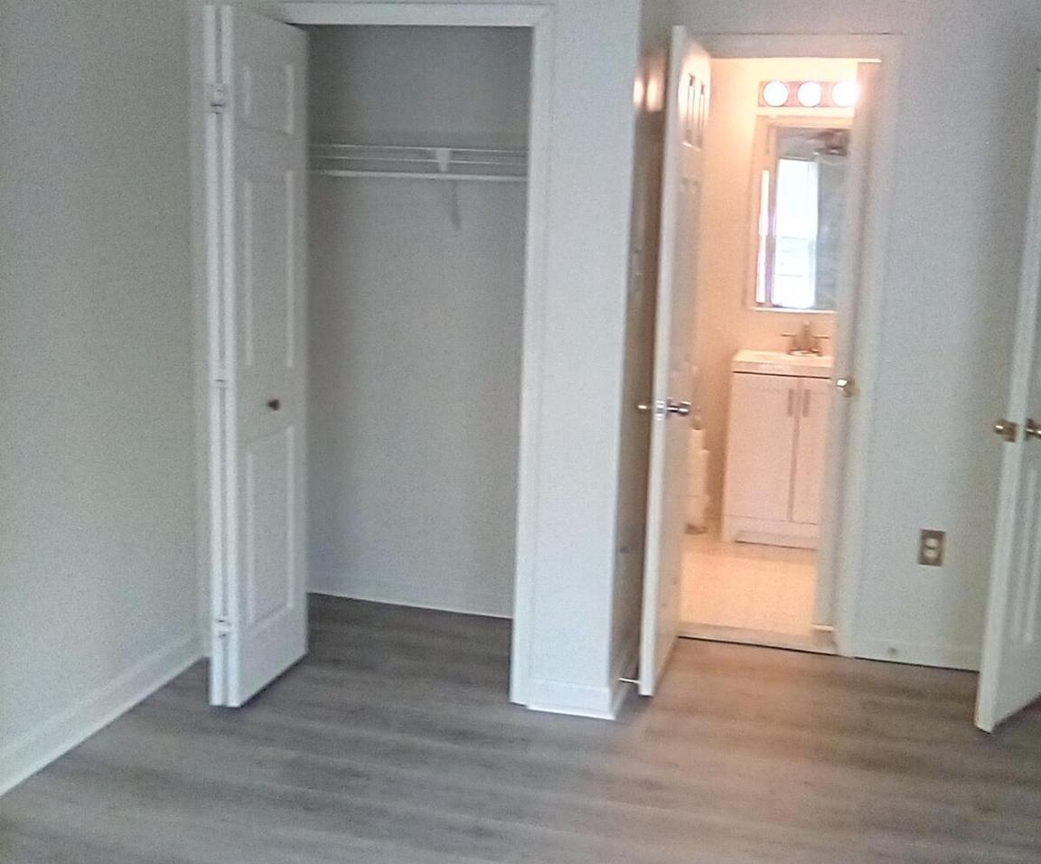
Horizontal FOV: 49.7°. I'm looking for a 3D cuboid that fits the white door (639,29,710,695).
[{"bbox_3d":[0.508,-0.209,3.664,0.042,2.030,0.572,4,9,16],"label":"white door"}]

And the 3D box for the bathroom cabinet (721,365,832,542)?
[{"bbox_3d":[1.329,0.106,5.487,0.620,0.816,0.450,4,9,11],"label":"bathroom cabinet"}]

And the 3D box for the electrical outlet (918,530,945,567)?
[{"bbox_3d":[1.419,0.400,3.873,0.077,0.120,0.012,4,9,11],"label":"electrical outlet"}]

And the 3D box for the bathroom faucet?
[{"bbox_3d":[1.393,-0.459,5.496,0.215,0.155,0.130,4,9,11],"label":"bathroom faucet"}]

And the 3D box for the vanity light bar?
[{"bbox_3d":[1.388,-1.623,5.393,0.475,0.122,0.130,4,9,11],"label":"vanity light bar"}]

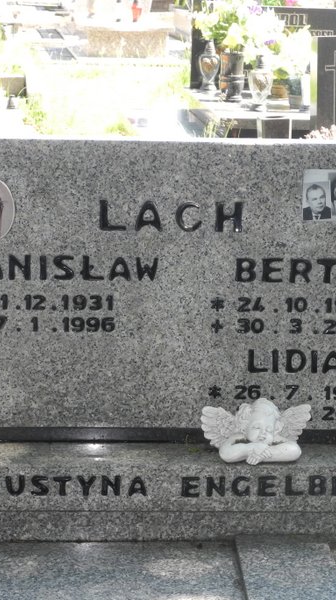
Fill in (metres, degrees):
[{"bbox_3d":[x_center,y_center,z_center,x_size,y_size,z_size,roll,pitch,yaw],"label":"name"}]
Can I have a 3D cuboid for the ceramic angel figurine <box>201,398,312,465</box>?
[{"bbox_3d":[0.171,0.248,2.715,0.212,0.112,0.092,0,14,-3],"label":"ceramic angel figurine"}]

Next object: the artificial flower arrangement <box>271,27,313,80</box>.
[{"bbox_3d":[0.727,-1.451,8.300,0.225,0.300,0.200,-1,15,-5],"label":"artificial flower arrangement"}]

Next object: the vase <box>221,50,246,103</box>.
[{"bbox_3d":[0.378,-1.324,8.331,0.128,0.276,0.128,0,14,-3],"label":"vase"}]

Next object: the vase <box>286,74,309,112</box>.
[{"bbox_3d":[0.732,-1.171,7.935,0.110,0.185,0.110,0,14,-3],"label":"vase"}]

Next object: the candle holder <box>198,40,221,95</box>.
[{"bbox_3d":[0.247,-1.385,8.400,0.125,0.315,0.115,-1,15,-5],"label":"candle holder"}]

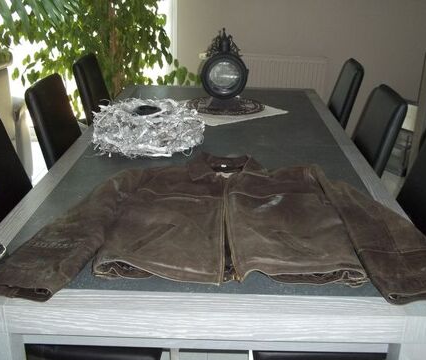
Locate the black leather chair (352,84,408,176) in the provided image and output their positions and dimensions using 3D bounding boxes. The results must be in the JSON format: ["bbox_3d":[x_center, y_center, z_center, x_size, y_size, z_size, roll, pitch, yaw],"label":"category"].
[{"bbox_3d":[0.391,0.118,2.067,0.570,0.960,0.410,1,23,1],"label":"black leather chair"}]

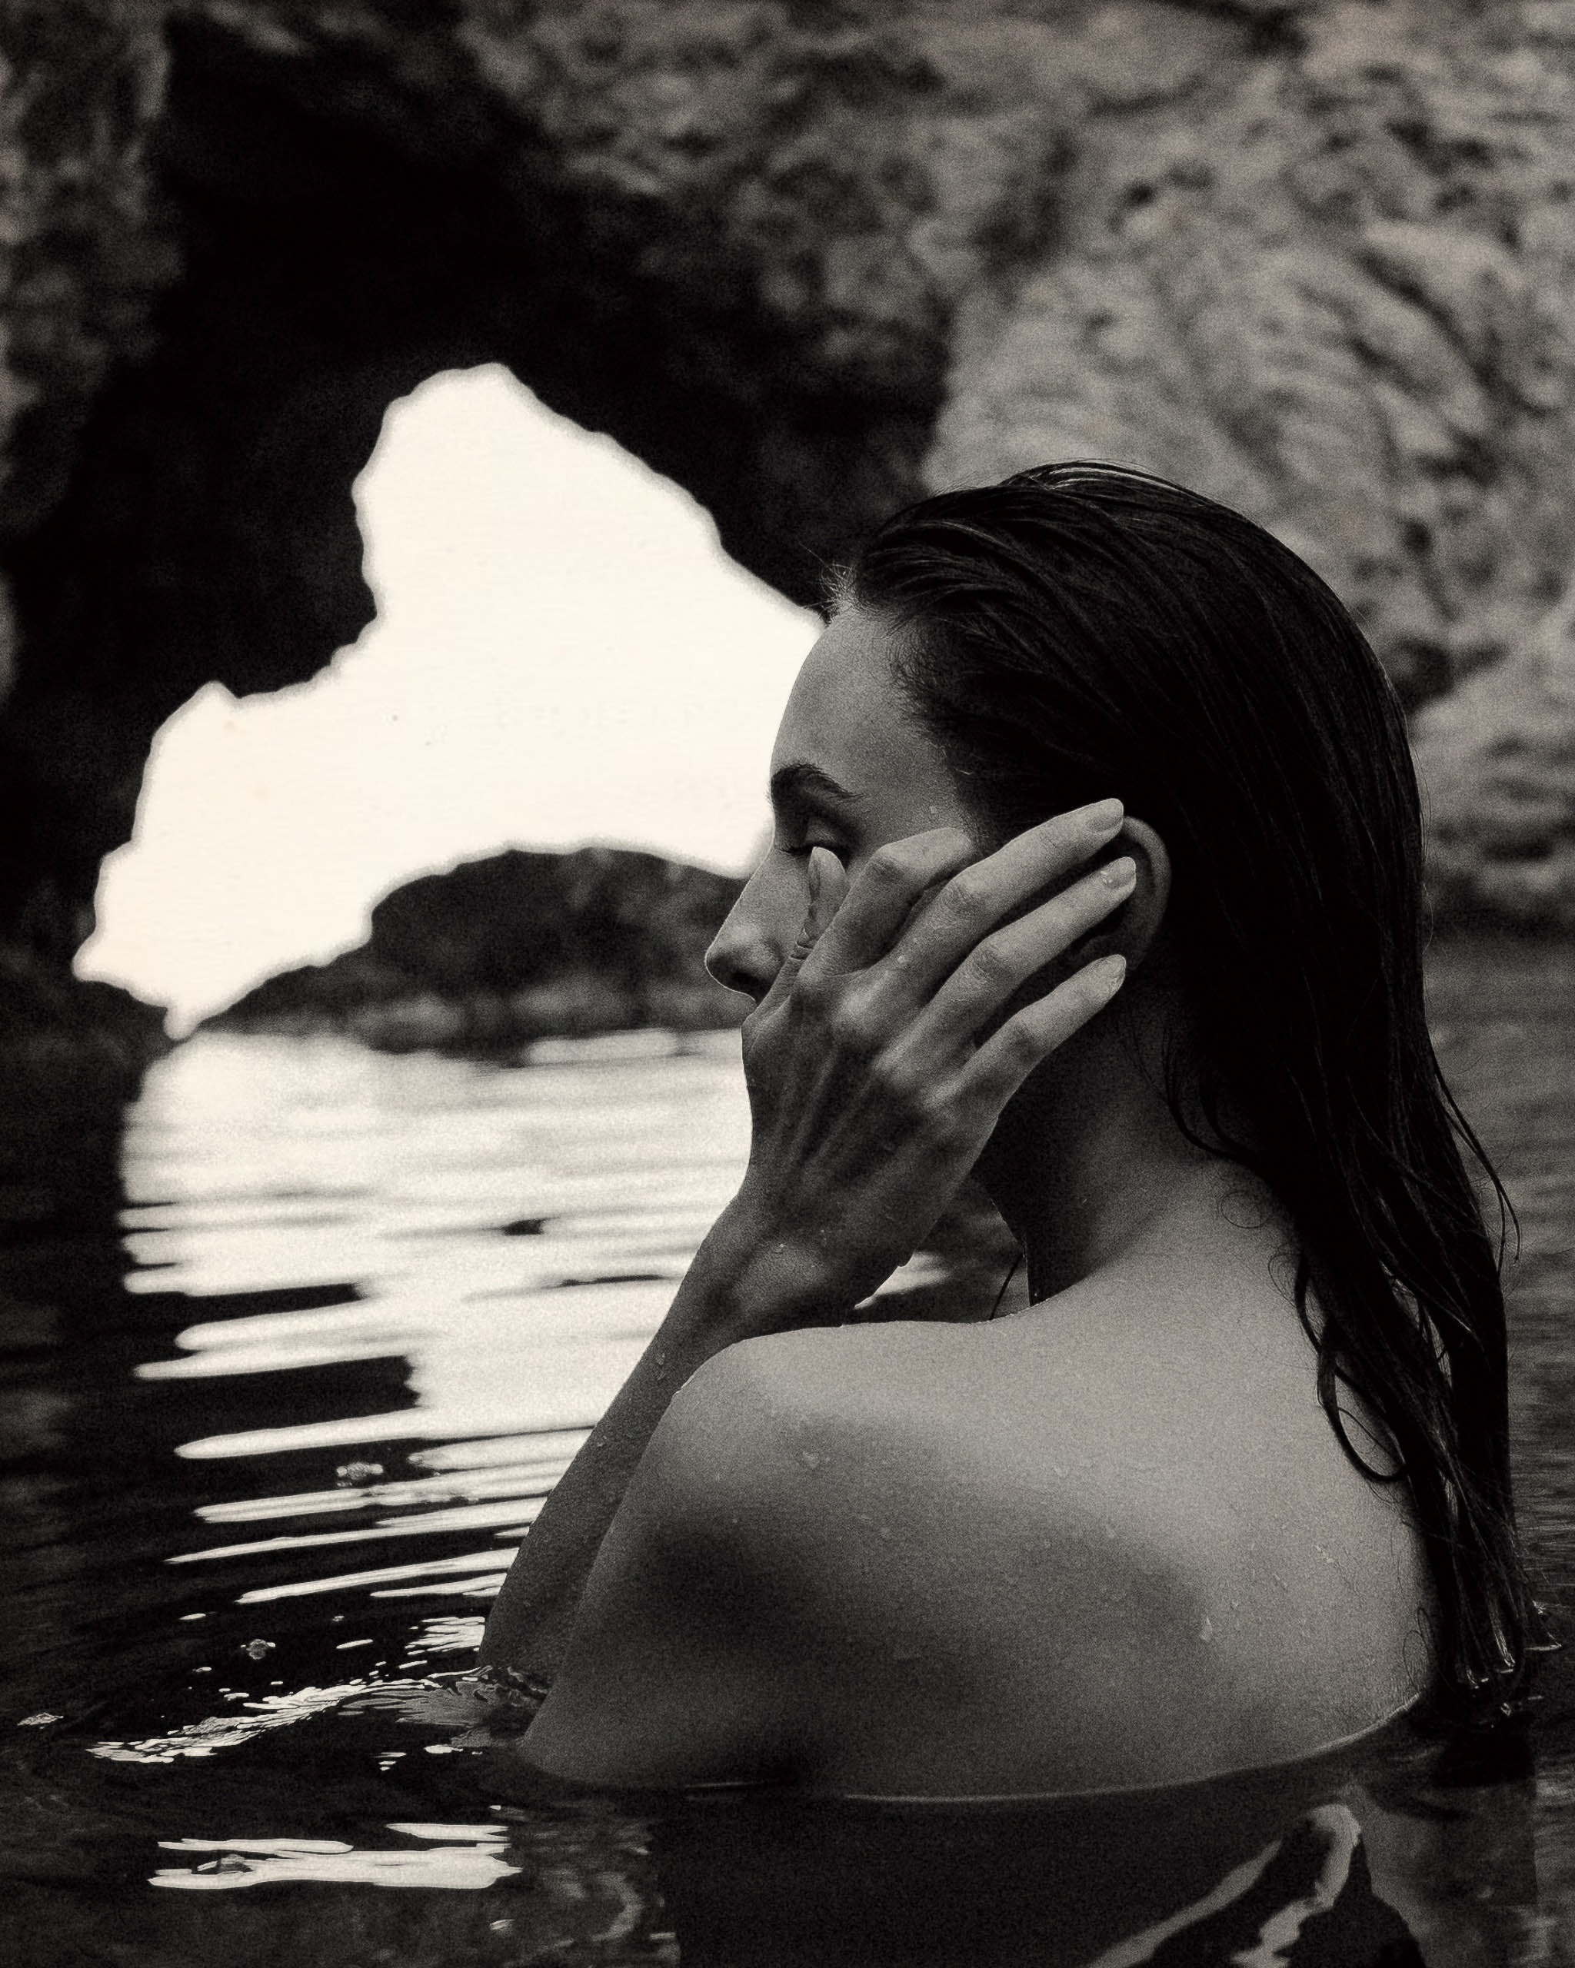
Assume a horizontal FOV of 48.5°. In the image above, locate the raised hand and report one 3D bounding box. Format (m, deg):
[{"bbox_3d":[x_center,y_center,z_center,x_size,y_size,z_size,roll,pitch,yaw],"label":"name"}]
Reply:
[{"bbox_3d":[0.039,0.017,0.535,0.092,0.178,0.070,31,0,20],"label":"raised hand"}]

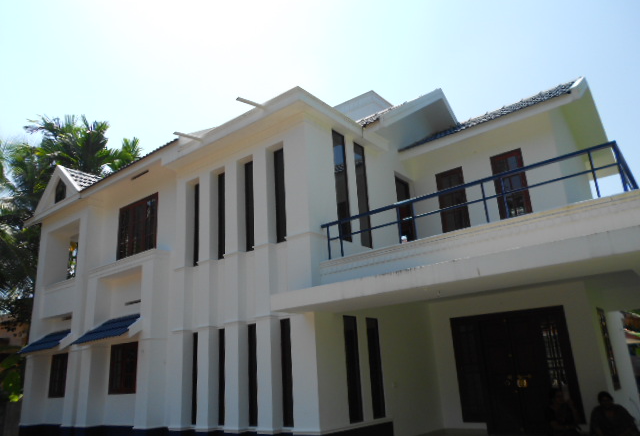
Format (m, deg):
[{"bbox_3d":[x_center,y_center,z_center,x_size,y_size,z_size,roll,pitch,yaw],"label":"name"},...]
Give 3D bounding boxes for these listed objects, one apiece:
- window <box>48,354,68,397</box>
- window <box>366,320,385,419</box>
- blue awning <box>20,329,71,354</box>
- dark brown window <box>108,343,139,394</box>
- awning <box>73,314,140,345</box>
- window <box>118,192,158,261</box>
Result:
[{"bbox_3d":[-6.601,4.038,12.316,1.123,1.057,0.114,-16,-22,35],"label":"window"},{"bbox_3d":[0.920,2.543,8.207,0.097,1.619,0.359,-16,-22,35],"label":"window"},{"bbox_3d":[-6.801,3.108,12.184,1.881,0.547,0.769,-16,-22,35],"label":"blue awning"},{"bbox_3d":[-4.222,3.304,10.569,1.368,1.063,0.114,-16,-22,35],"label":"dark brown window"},{"bbox_3d":[-4.491,2.396,10.468,1.938,0.581,0.798,-16,-22,35],"label":"awning"},{"bbox_3d":[-4.340,0.254,11.485,1.642,1.391,0.114,-16,-22,35],"label":"window"}]

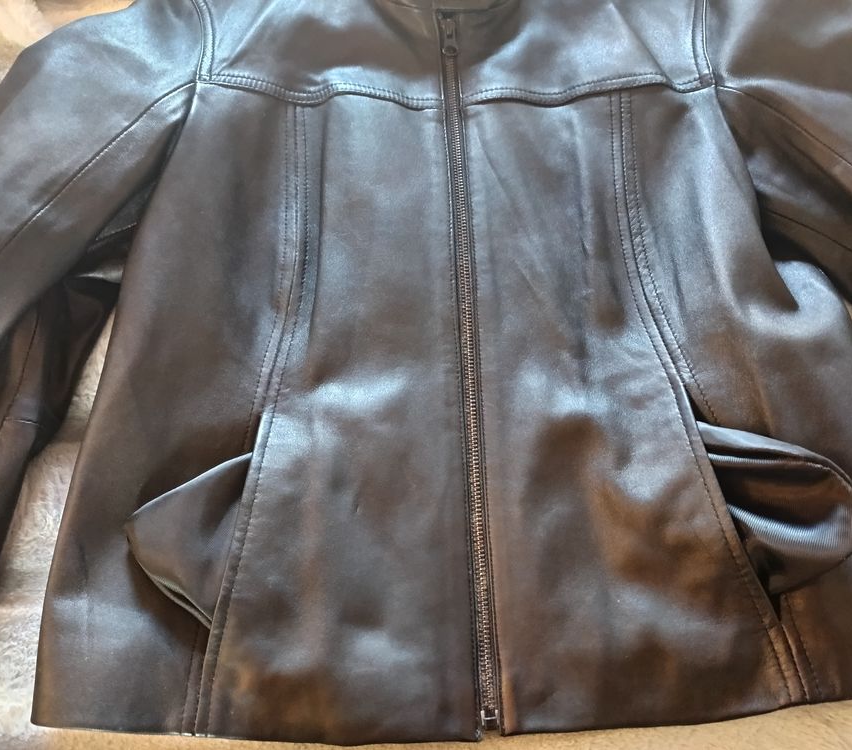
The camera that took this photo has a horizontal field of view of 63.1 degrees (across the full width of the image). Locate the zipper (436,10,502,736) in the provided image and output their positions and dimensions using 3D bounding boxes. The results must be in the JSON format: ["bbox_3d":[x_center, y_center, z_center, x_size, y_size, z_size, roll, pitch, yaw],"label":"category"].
[{"bbox_3d":[0.026,-0.046,0.449,0.018,0.015,0.505,-2,71,-1],"label":"zipper"}]

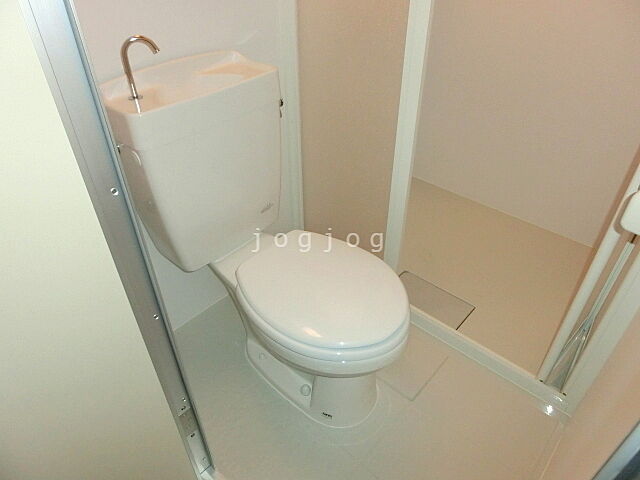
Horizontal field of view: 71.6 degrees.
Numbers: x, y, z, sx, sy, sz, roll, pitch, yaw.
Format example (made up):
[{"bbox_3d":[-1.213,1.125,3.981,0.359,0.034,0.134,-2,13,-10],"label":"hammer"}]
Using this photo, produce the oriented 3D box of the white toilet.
[{"bbox_3d":[-0.095,0.048,1.198,0.738,0.866,0.450,29,46,32],"label":"white toilet"}]

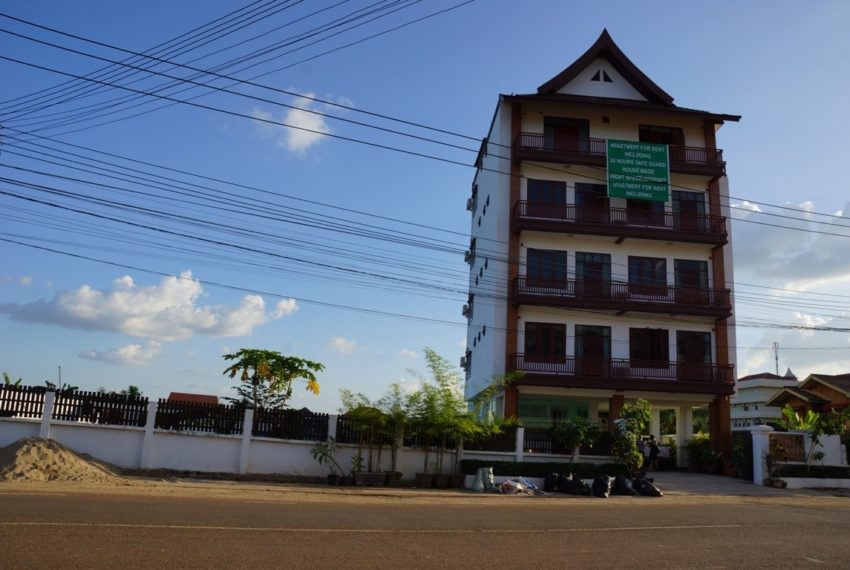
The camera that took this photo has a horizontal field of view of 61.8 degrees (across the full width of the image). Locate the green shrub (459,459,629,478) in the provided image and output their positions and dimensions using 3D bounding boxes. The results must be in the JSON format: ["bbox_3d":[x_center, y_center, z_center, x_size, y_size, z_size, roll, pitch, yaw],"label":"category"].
[{"bbox_3d":[3.979,6.169,23.727,5.750,0.640,0.700,4,-13,-5],"label":"green shrub"}]

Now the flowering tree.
[{"bbox_3d":[-5.496,4.407,25.142,3.500,4.270,3.300,4,-13,-4],"label":"flowering tree"}]

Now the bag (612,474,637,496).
[{"bbox_3d":[6.396,6.411,22.751,0.720,0.650,0.680,4,-13,-4],"label":"bag"}]

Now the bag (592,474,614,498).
[{"bbox_3d":[5.673,6.387,22.552,0.700,0.710,0.650,4,-13,-4],"label":"bag"}]

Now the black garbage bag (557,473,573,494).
[{"bbox_3d":[4.513,6.405,22.958,0.580,0.660,0.600,4,-13,-4],"label":"black garbage bag"}]

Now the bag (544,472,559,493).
[{"bbox_3d":[4.128,6.428,23.157,0.520,0.600,0.550,4,-13,-4],"label":"bag"}]

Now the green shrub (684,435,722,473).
[{"bbox_3d":[11.379,6.901,28.994,1.500,1.550,1.400,4,-13,-4],"label":"green shrub"}]

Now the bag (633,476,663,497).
[{"bbox_3d":[7.162,6.469,22.841,0.880,0.590,0.720,4,-13,-4],"label":"bag"}]

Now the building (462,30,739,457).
[{"bbox_3d":[8.030,-0.983,36.770,10.900,20.400,10.800,4,-13,-4],"label":"building"}]

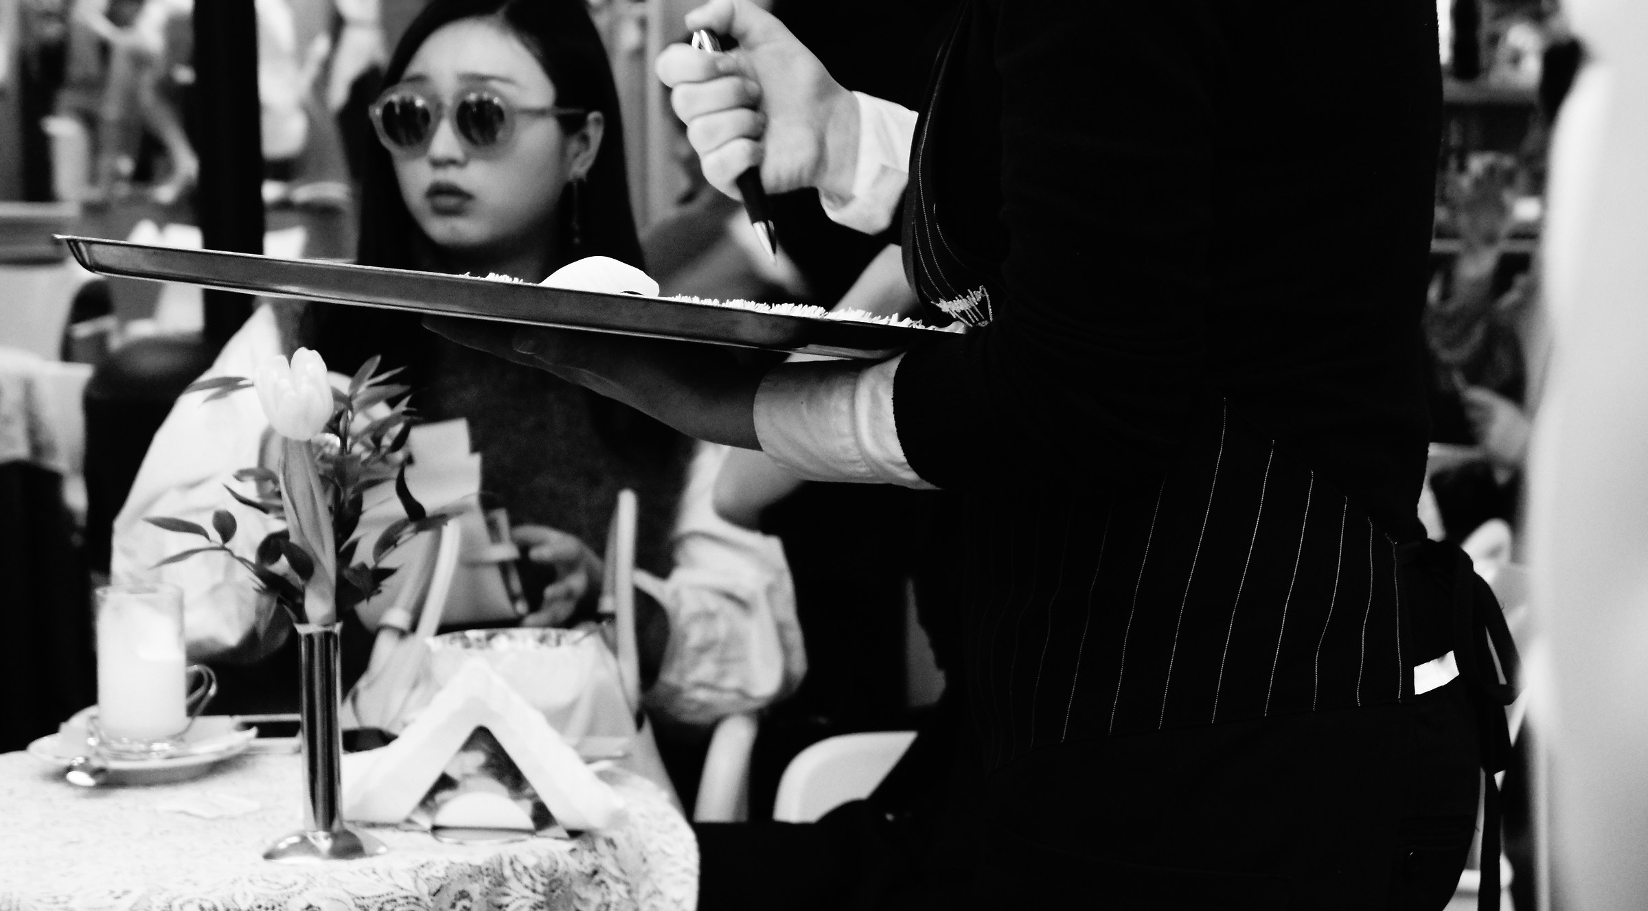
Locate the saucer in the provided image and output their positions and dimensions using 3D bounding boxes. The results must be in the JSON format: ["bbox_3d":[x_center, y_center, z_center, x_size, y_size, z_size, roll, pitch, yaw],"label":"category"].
[{"bbox_3d":[-0.477,0.204,2.630,0.160,0.021,0.160,-1,6,0],"label":"saucer"}]

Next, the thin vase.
[{"bbox_3d":[-0.311,0.174,2.323,0.076,0.140,0.076,-1,6,0],"label":"thin vase"}]

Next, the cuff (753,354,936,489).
[{"bbox_3d":[0.010,-0.021,2.270,0.100,0.080,0.075,8,8,18],"label":"cuff"}]

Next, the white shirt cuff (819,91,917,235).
[{"bbox_3d":[0.029,-0.183,2.350,0.055,0.082,0.072,16,-1,-22],"label":"white shirt cuff"}]

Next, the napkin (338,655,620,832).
[{"bbox_3d":[-0.216,0.186,2.435,0.172,0.090,0.140,-1,6,3],"label":"napkin"}]

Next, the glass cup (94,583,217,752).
[{"bbox_3d":[-0.465,0.152,2.624,0.086,0.112,0.064,-1,6,0],"label":"glass cup"}]

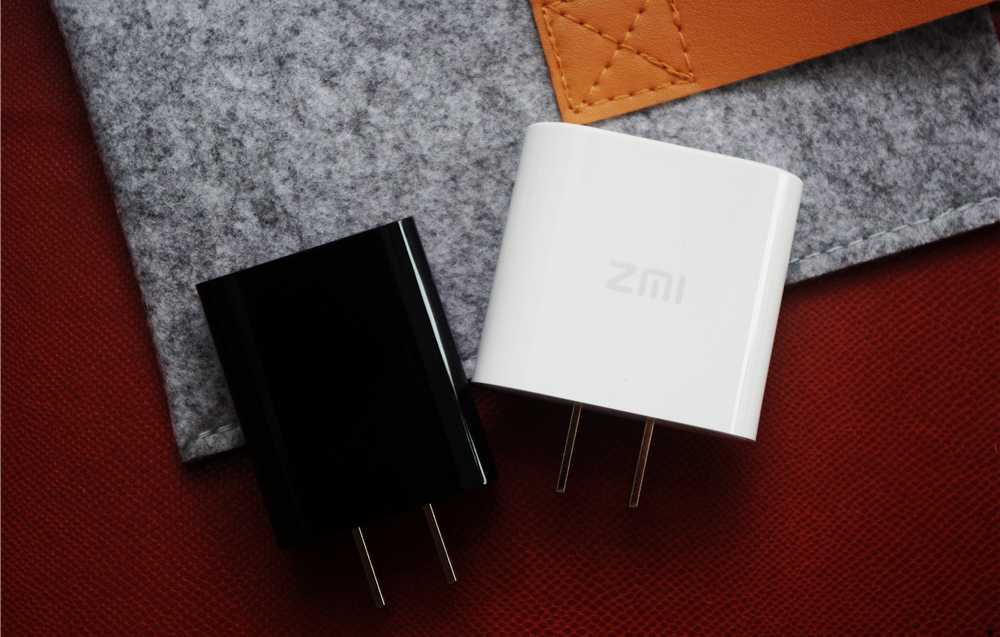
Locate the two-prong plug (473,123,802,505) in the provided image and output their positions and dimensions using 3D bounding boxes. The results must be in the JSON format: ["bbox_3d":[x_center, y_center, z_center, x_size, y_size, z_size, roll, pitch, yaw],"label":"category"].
[{"bbox_3d":[0.022,0.002,0.390,0.049,0.025,0.060,11,86,1],"label":"two-prong plug"}]

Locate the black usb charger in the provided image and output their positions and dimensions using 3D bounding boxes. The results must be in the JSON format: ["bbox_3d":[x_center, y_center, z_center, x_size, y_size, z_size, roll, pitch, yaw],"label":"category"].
[{"bbox_3d":[-0.024,0.018,0.389,0.038,0.024,0.061,-18,90,-1],"label":"black usb charger"}]

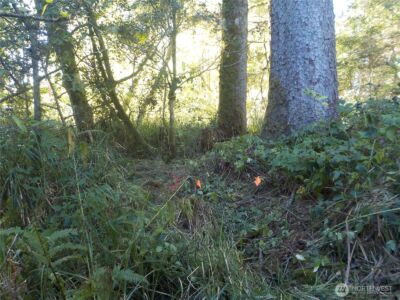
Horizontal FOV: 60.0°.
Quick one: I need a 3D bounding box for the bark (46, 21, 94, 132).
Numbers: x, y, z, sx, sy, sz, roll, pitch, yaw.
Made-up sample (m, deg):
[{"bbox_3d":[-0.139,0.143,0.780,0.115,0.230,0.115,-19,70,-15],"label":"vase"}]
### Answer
[{"bbox_3d":[-2.716,-1.548,7.300,0.440,2.360,0.420,-15,3,0],"label":"bark"}]

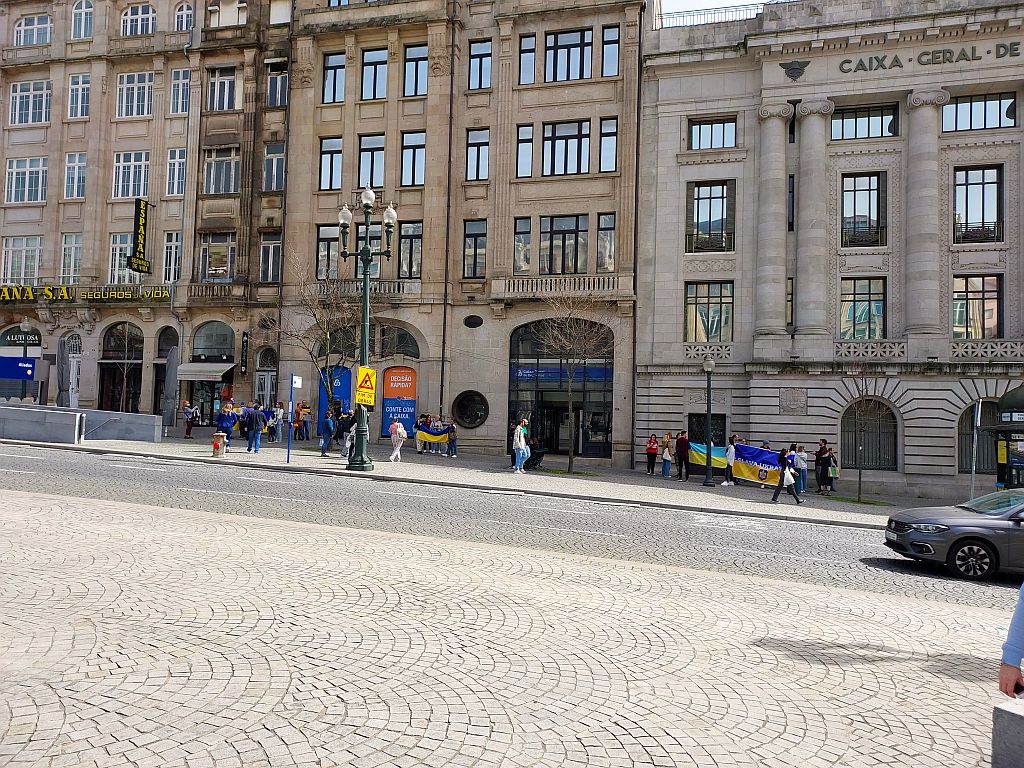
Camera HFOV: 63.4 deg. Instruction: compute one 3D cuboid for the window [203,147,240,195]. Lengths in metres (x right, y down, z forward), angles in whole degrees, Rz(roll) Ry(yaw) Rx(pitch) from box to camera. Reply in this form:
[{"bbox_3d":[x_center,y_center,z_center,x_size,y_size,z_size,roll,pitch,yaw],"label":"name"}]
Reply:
[{"bbox_3d":[-14.153,-10.473,40.584,2.094,2.338,0.200,1,-3,15],"label":"window"}]

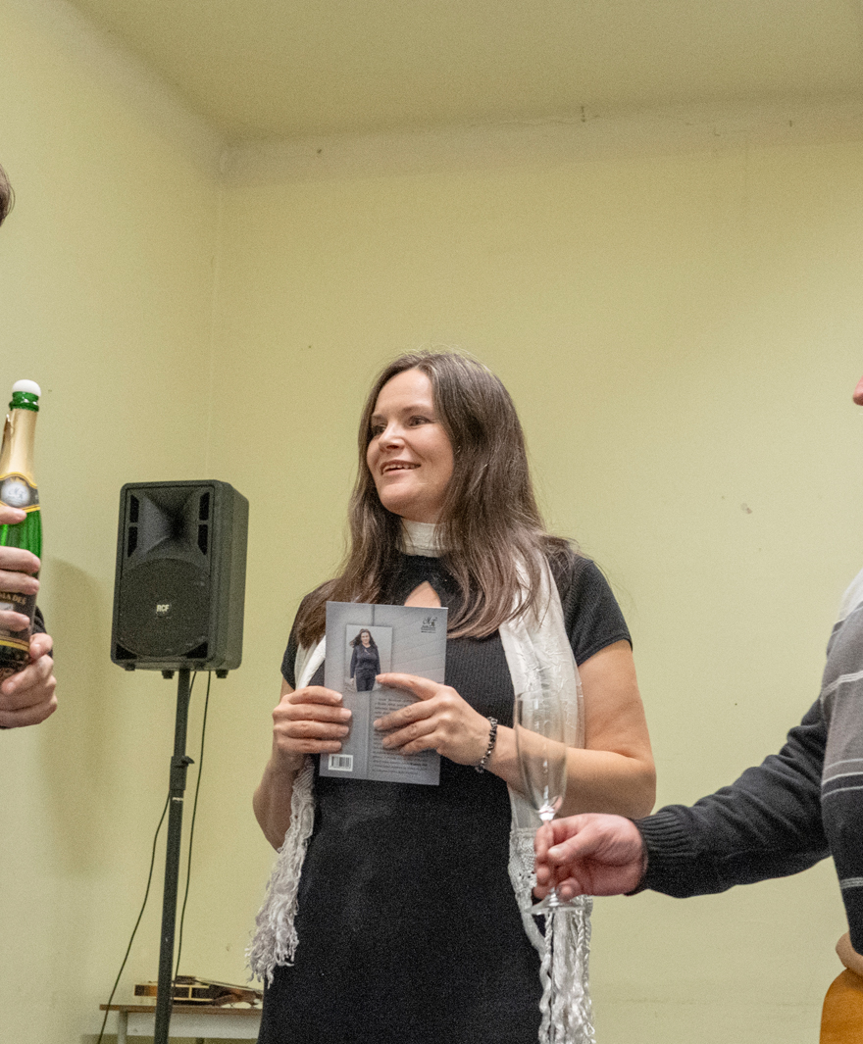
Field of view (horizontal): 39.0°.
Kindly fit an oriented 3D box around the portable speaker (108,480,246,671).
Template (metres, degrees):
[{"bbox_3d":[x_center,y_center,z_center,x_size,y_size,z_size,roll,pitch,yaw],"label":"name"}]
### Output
[{"bbox_3d":[-0.798,0.193,3.973,0.337,0.578,0.330,-2,-12,11],"label":"portable speaker"}]

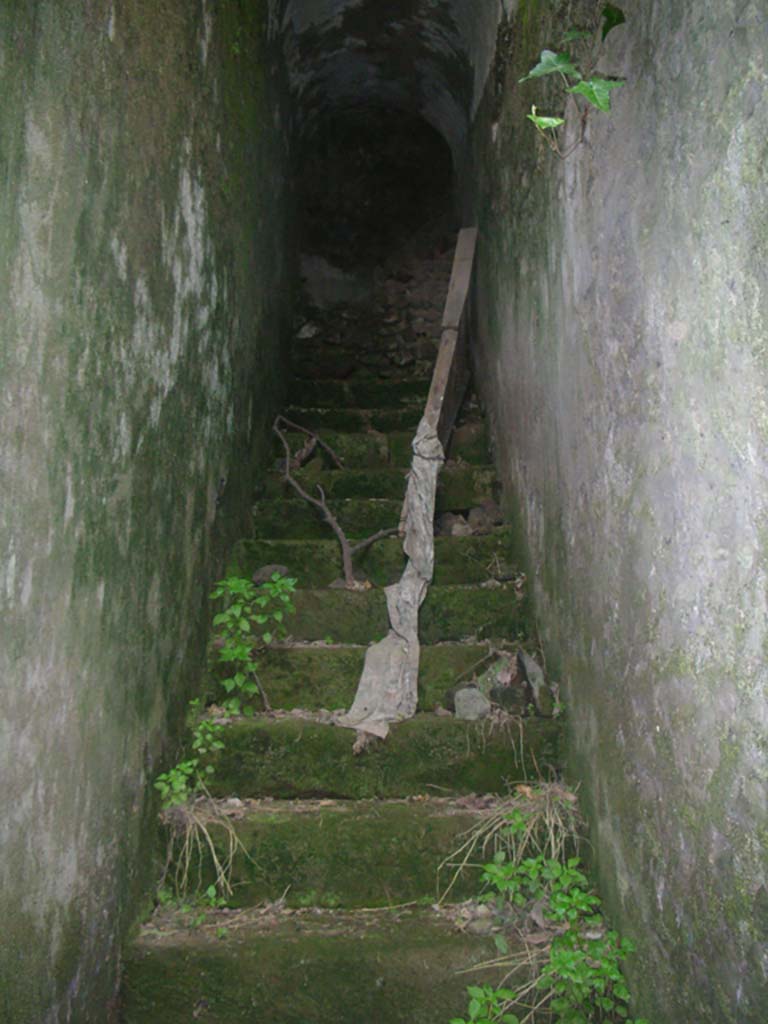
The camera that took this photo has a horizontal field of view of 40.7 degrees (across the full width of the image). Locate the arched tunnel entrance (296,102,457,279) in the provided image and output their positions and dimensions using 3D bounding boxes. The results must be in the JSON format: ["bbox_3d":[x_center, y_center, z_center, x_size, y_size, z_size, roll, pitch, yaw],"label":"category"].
[{"bbox_3d":[-0.051,-1.910,6.150,0.940,1.040,0.320,0,-9,0],"label":"arched tunnel entrance"}]

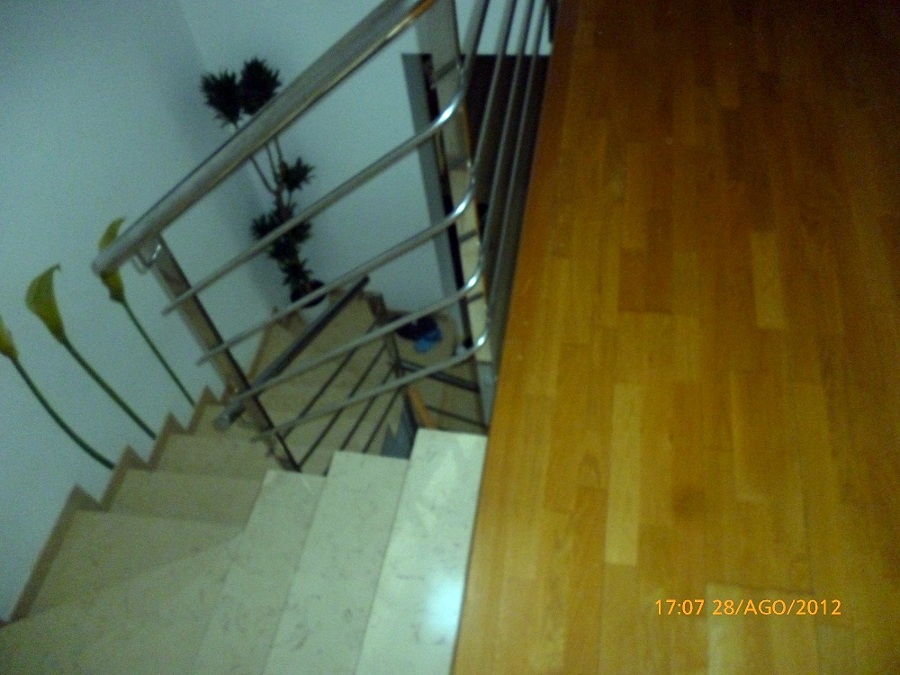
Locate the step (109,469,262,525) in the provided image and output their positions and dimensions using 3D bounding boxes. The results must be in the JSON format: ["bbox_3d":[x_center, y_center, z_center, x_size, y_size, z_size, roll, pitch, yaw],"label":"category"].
[{"bbox_3d":[-0.919,0.726,2.908,0.860,0.171,0.270,4,54,11],"label":"step"}]

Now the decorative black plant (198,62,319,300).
[{"bbox_3d":[-0.828,-0.655,3.783,0.423,1.692,0.378,4,54,11],"label":"decorative black plant"}]

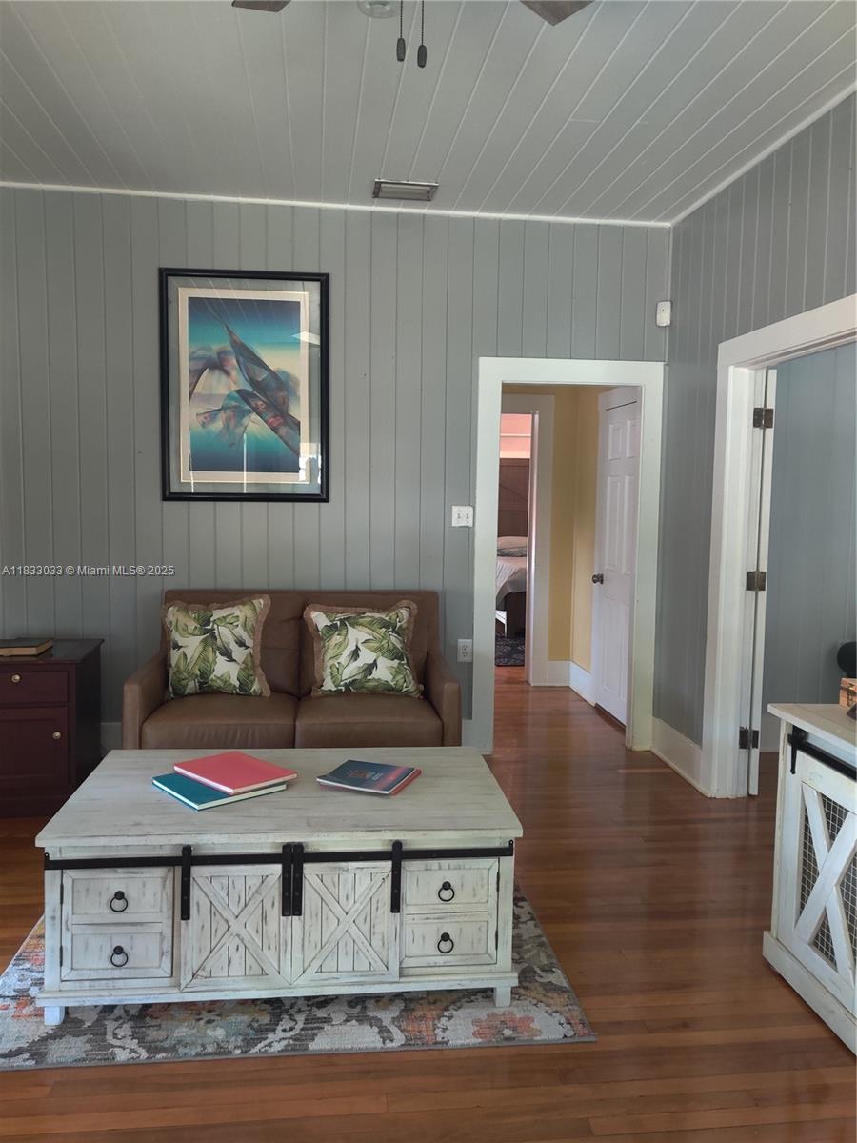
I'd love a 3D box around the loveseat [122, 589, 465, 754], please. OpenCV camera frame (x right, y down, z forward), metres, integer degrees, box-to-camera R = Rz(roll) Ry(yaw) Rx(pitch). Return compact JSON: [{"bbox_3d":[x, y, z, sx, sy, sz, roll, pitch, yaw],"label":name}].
[{"bbox_3d":[-0.624,0.597,4.333,1.465,0.934,0.866,0,6,-7],"label":"loveseat"}]

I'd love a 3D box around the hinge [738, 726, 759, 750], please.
[{"bbox_3d":[1.550,0.809,4.290,0.090,0.090,0.015,0,6,-7],"label":"hinge"}]

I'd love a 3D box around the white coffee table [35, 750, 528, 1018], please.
[{"bbox_3d":[-0.427,0.937,2.829,1.309,0.532,0.777,0,6,-5],"label":"white coffee table"}]

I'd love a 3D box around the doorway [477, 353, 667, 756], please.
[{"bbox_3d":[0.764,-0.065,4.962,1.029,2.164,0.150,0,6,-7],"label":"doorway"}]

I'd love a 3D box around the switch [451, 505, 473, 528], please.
[{"bbox_3d":[0.186,-0.297,4.813,0.113,0.113,0.012,0,6,-7],"label":"switch"}]

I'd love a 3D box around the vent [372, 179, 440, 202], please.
[{"bbox_3d":[-0.116,-1.837,4.318,0.296,0.030,0.229,0,6,-7],"label":"vent"}]

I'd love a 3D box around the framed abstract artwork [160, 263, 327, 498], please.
[{"bbox_3d":[-0.942,-0.950,4.603,0.852,1.169,0.030,0,6,-7],"label":"framed abstract artwork"}]

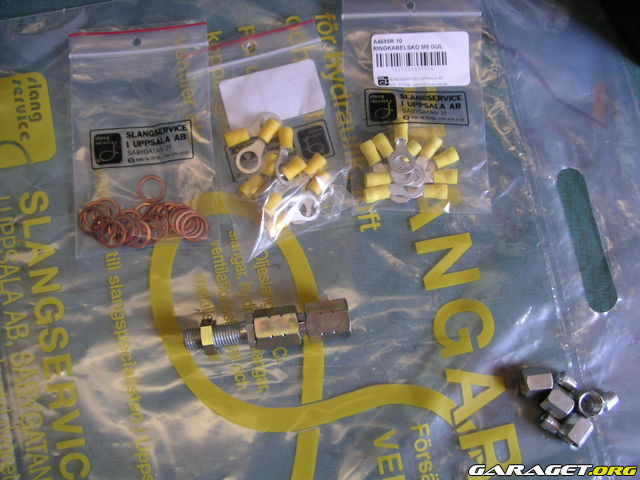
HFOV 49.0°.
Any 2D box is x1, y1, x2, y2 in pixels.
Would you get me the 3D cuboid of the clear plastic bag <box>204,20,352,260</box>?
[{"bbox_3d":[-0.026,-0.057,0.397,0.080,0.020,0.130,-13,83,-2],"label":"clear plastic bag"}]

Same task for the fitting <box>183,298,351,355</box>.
[{"bbox_3d":[-0.029,0.048,0.385,0.090,0.020,0.021,-7,83,-1],"label":"fitting"}]

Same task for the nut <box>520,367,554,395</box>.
[{"bbox_3d":[0.118,0.077,0.384,0.014,0.014,0.016,-7,83,-1],"label":"nut"}]

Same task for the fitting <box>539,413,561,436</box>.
[{"bbox_3d":[0.125,0.101,0.383,0.011,0.009,0.009,32,84,4],"label":"fitting"}]

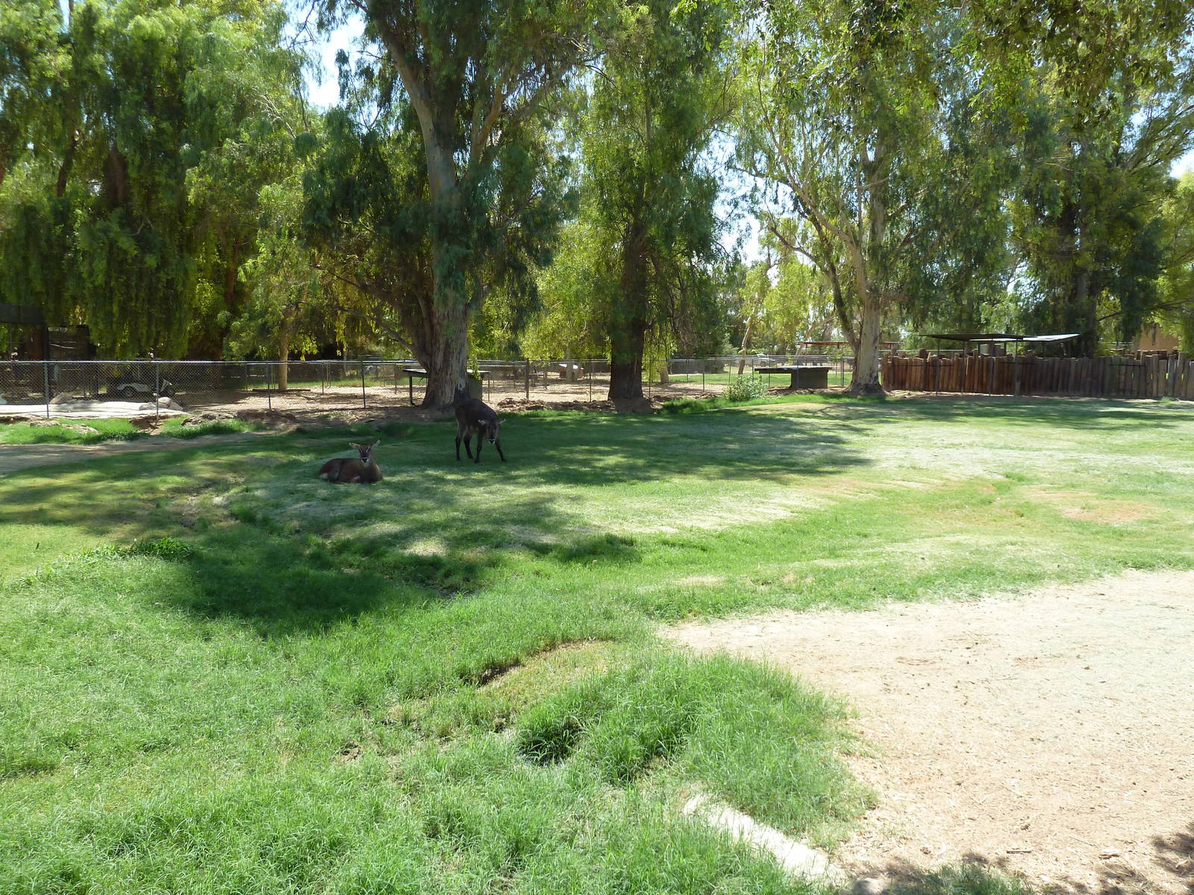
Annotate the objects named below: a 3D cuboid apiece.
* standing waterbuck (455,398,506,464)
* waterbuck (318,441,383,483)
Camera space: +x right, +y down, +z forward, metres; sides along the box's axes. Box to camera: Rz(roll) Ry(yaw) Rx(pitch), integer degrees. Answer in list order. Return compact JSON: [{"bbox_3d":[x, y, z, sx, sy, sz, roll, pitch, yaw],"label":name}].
[{"bbox_3d":[-2.020,-0.290,14.900,0.460,1.120,1.250,-5,8,-38],"label":"standing waterbuck"},{"bbox_3d":[-3.670,0.195,12.850,1.080,0.640,0.490,4,7,32],"label":"waterbuck"}]

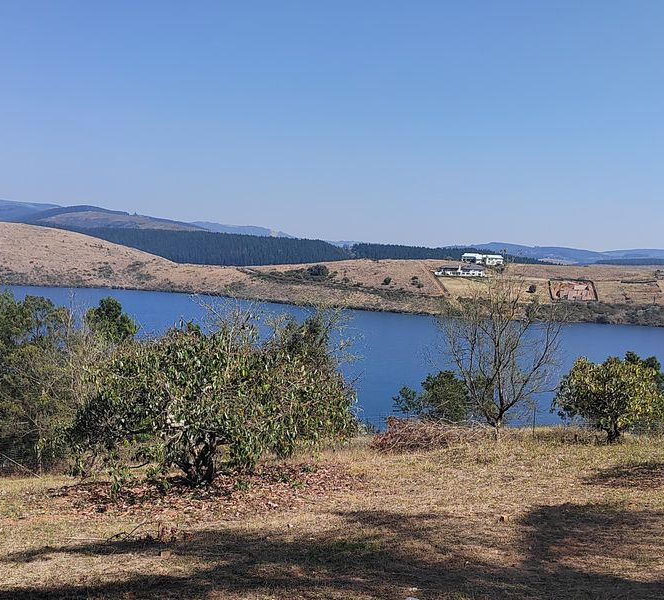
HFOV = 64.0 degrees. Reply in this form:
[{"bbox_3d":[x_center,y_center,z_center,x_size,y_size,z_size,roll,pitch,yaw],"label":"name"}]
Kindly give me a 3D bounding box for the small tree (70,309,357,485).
[{"bbox_3d":[-2.631,2.165,11.800,6.100,3.650,5.000,0,4,0],"label":"small tree"}]

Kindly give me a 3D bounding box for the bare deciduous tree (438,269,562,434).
[{"bbox_3d":[5.673,1.778,18.000,4.200,5.500,3.900,0,4,0],"label":"bare deciduous tree"}]

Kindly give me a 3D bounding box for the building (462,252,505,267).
[{"bbox_3d":[99.106,-26.670,350.000,28.000,8.500,14.000,1,5,14],"label":"building"}]

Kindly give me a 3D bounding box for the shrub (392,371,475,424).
[{"bbox_3d":[4.392,4.349,23.000,3.500,2.600,3.000,0,4,0],"label":"shrub"}]

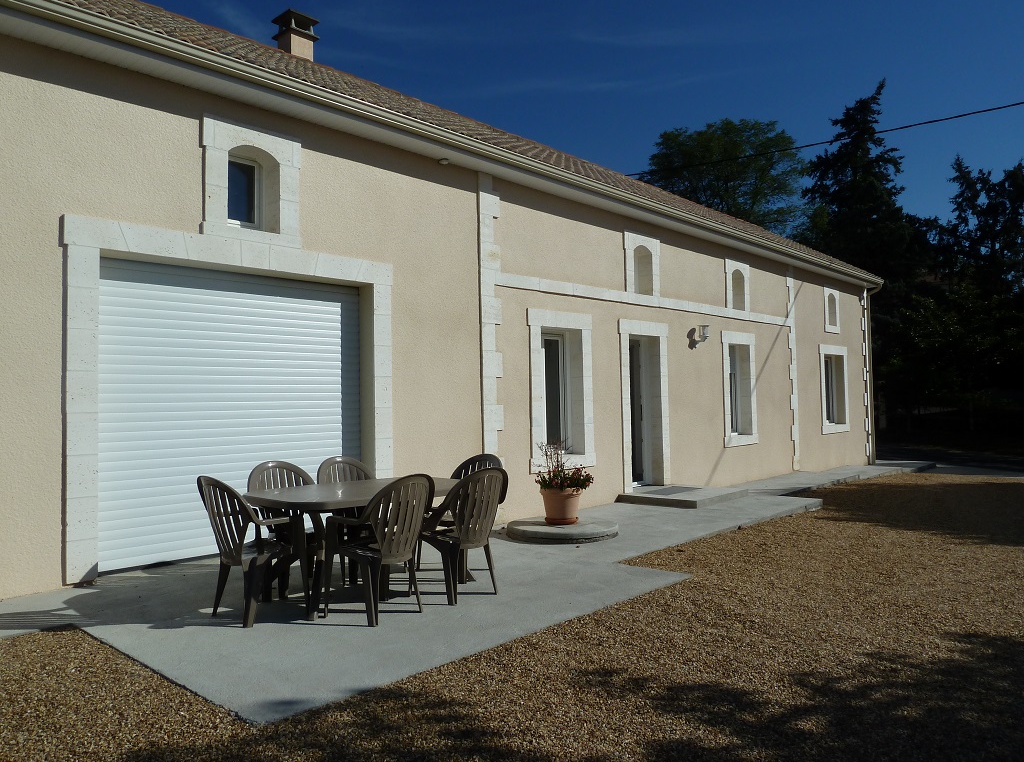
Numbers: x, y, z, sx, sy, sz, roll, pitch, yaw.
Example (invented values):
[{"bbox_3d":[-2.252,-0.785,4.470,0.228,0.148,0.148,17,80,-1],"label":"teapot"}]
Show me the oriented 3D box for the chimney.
[{"bbox_3d":[-3.275,-5.152,11.240,0.490,0.680,0.520,1,-3,-45],"label":"chimney"}]

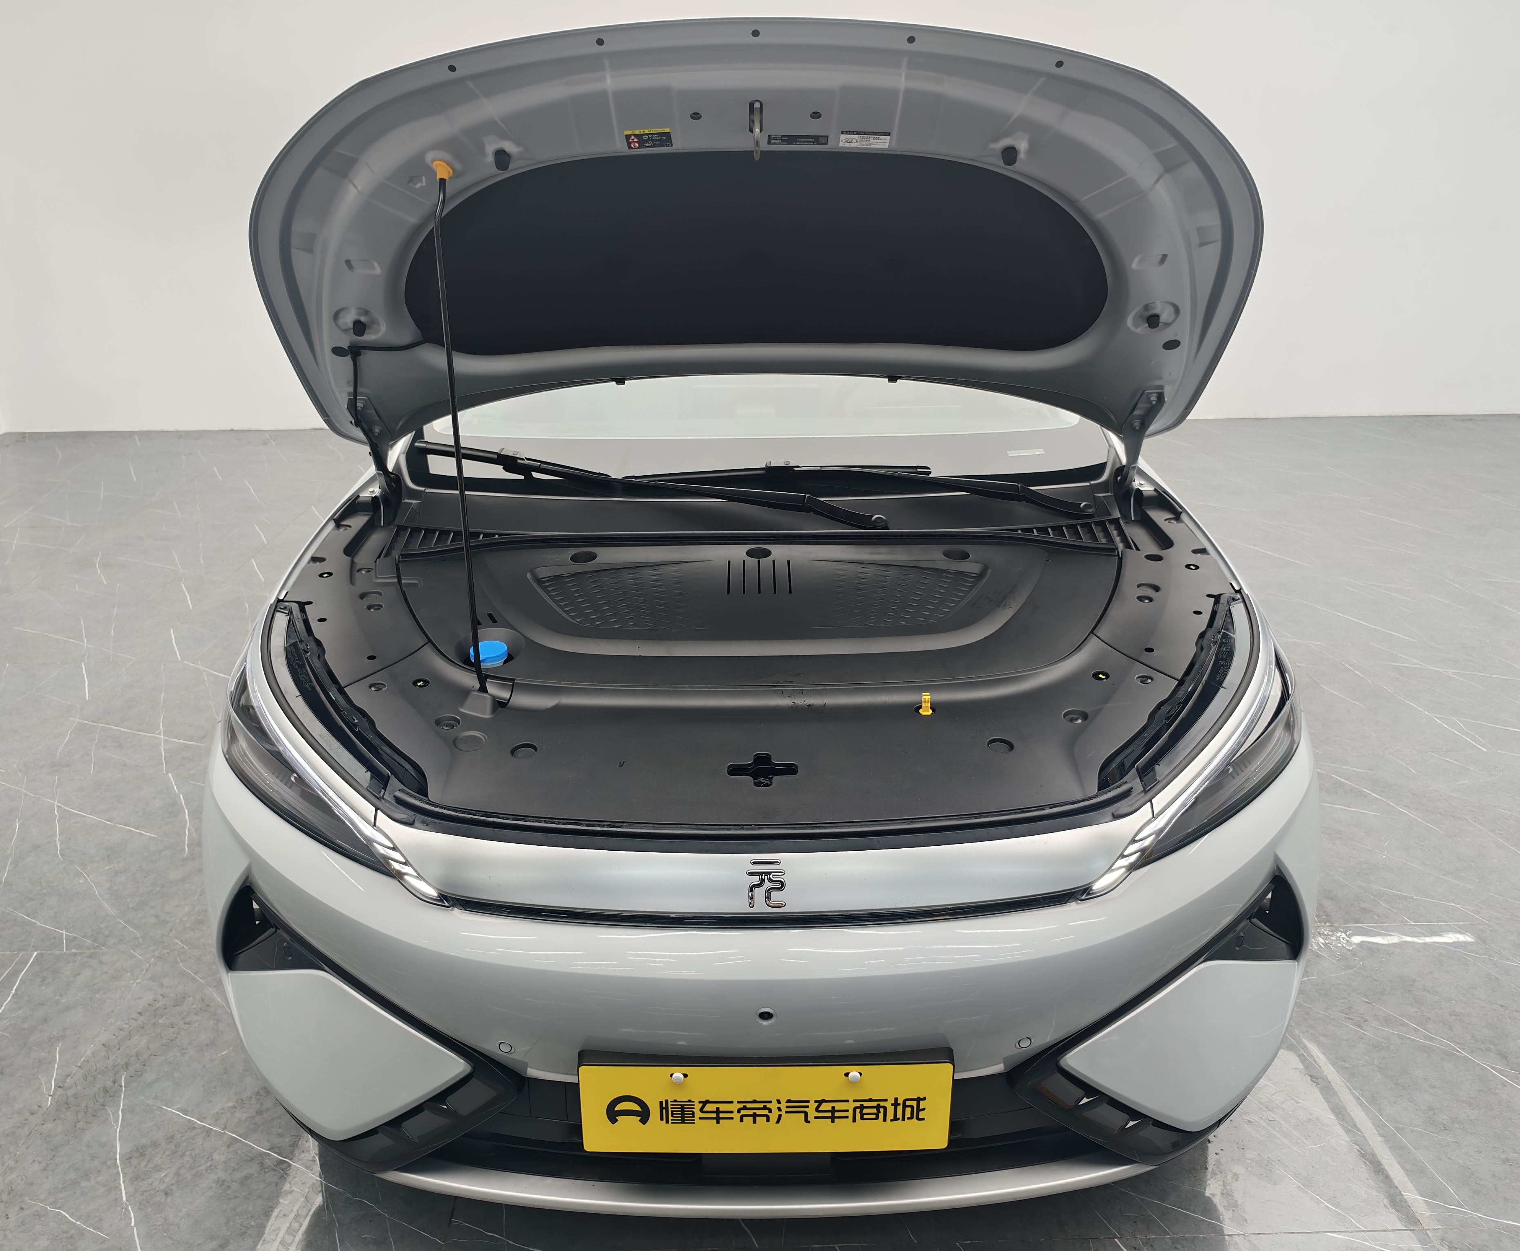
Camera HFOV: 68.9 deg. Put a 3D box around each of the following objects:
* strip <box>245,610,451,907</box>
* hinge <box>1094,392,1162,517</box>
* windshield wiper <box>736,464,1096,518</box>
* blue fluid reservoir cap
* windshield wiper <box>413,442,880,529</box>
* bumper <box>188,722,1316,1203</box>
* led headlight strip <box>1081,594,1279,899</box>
[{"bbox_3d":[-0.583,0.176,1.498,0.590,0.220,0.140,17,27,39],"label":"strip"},{"bbox_3d":[0.681,-0.321,2.021,0.100,0.240,0.140,-1,21,0],"label":"hinge"},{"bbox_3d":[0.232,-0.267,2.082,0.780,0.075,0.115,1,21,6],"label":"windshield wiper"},{"bbox_3d":[-0.402,0.042,1.635,0.057,0.028,0.057,-1,21,0],"label":"blue fluid reservoir cap"},{"bbox_3d":[-0.235,-0.263,2.071,0.940,0.065,0.095,11,23,15],"label":"windshield wiper"},{"bbox_3d":[0.011,0.457,1.570,1.790,0.520,0.560,-1,21,0],"label":"bumper"},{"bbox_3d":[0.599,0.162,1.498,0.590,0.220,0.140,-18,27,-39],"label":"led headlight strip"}]

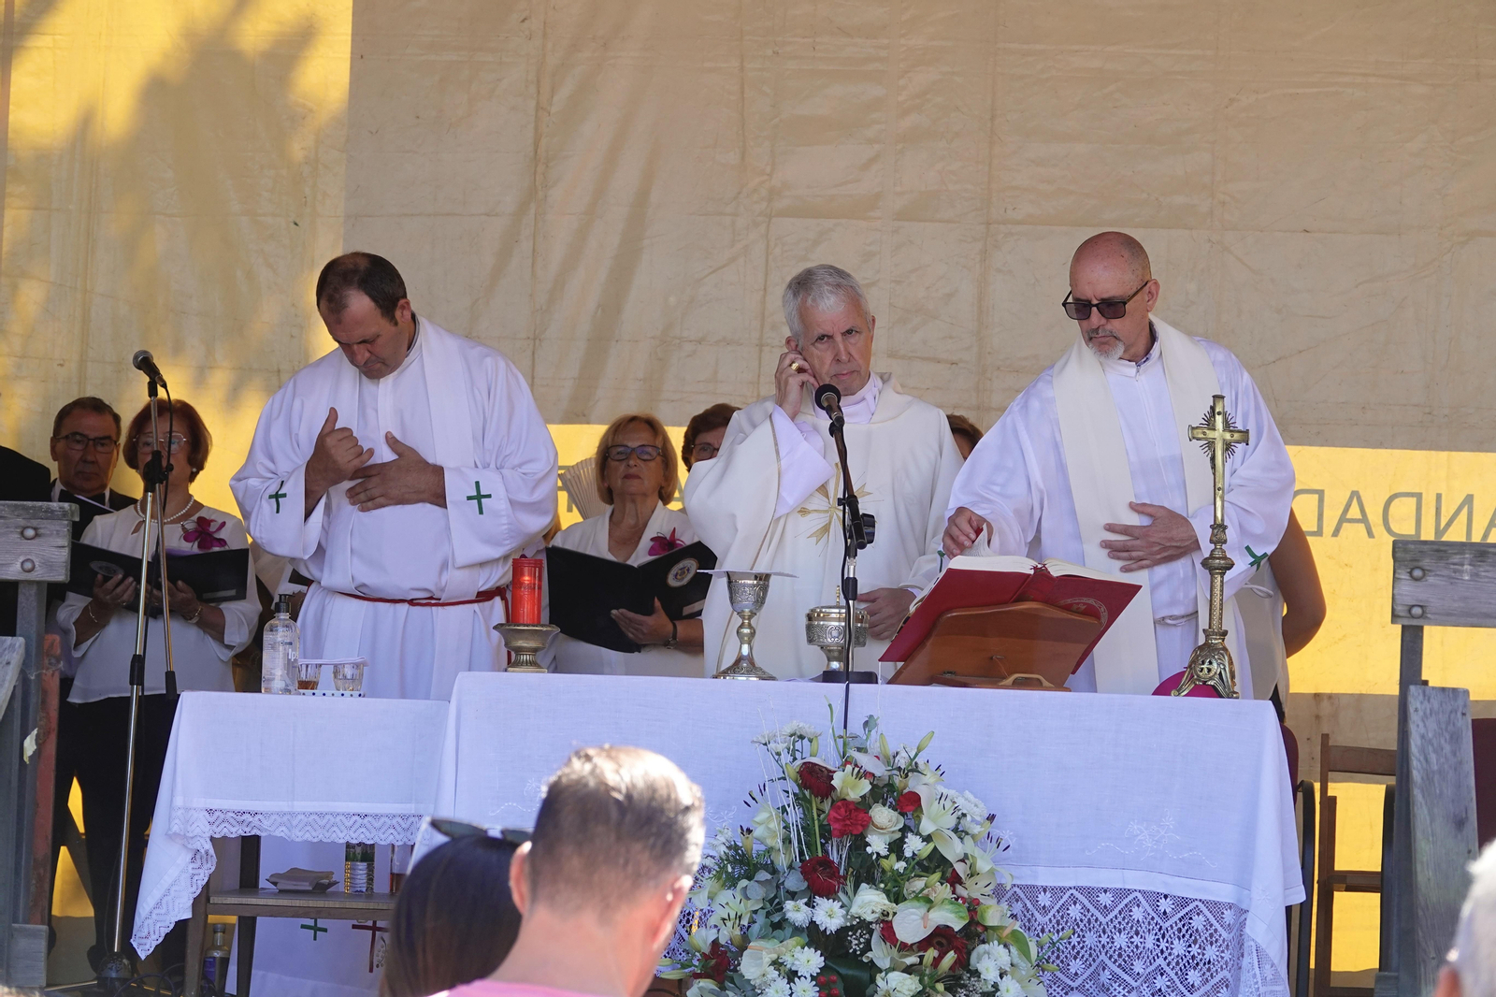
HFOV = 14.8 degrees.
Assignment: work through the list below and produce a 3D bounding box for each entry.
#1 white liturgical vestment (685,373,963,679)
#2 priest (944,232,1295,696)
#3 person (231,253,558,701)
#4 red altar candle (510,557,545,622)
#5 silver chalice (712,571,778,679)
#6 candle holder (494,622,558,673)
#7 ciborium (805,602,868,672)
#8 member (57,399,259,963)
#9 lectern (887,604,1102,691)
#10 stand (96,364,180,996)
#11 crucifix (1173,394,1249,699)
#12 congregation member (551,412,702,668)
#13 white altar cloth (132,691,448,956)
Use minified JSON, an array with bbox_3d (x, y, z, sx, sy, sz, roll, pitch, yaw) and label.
[{"bbox_3d":[0.131,0.402,11.374,0.550,1.300,0.430,2,-2,6],"label":"white liturgical vestment"},{"bbox_3d":[0.718,0.333,11.519,0.700,1.733,0.550,1,-2,9],"label":"priest"},{"bbox_3d":[-0.730,0.330,11.520,0.620,1.648,0.470,1,-2,12],"label":"person"},{"bbox_3d":[-0.423,0.177,11.050,0.062,0.127,0.062,2,-2,0],"label":"red altar candle"},{"bbox_3d":[-0.007,0.245,11.050,0.125,0.208,0.125,2,-2,0],"label":"silver chalice"},{"bbox_3d":[-0.424,0.286,11.050,0.126,0.098,0.126,2,-2,0],"label":"candle holder"},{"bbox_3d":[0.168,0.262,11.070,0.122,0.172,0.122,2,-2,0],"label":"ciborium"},{"bbox_3d":[-1.603,0.503,15.472,0.540,1.535,0.400,2,-2,5],"label":"member"},{"bbox_3d":[0.473,0.282,11.050,0.360,0.165,0.250,3,-2,-23],"label":"lectern"},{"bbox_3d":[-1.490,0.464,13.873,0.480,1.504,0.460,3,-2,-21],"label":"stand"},{"bbox_3d":[0.887,0.093,11.000,0.137,0.573,0.115,3,-2,-27],"label":"crucifix"},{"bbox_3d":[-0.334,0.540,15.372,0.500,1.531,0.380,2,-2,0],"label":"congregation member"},{"bbox_3d":[-0.856,0.632,11.200,0.670,0.490,0.500,2,-2,7],"label":"white altar cloth"}]

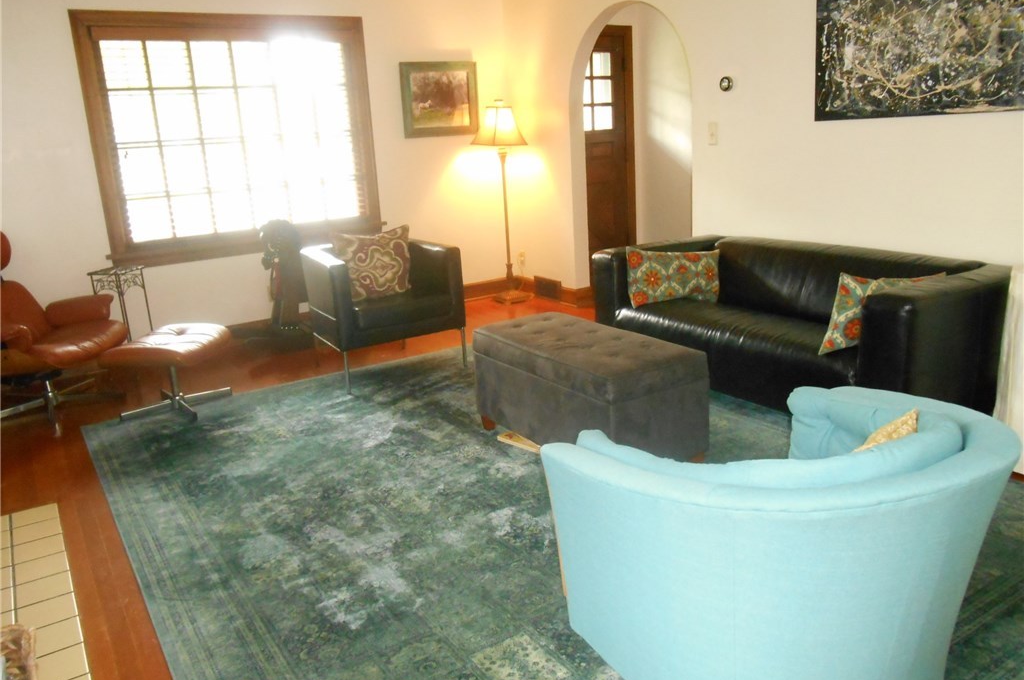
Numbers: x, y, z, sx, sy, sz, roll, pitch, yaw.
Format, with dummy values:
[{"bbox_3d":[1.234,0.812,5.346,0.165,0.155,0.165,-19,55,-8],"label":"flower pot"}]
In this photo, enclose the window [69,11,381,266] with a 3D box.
[{"bbox_3d":[-1.786,-1.362,5.161,1.880,1.535,0.090,-12,17,-31],"label":"window"}]

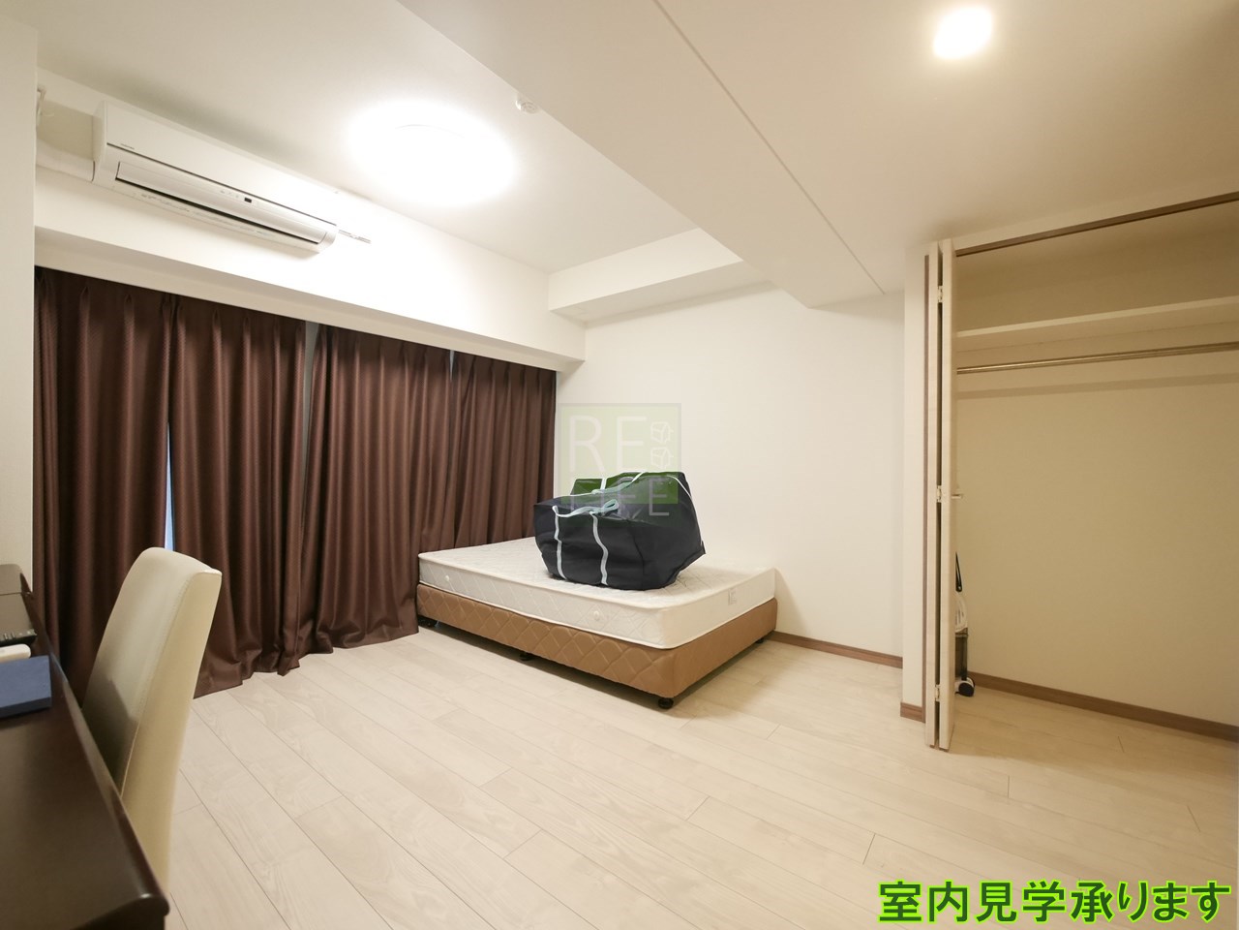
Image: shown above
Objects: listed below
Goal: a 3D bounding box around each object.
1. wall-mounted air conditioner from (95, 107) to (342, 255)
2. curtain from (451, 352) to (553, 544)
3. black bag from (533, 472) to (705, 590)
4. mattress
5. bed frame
[{"bbox_3d":[-1.635,-1.169,2.105,0.224,0.253,0.782,0,0,38],"label":"wall-mounted air conditioner"},{"bbox_3d":[-0.866,0.134,3.806,0.122,1.818,1.012,0,0,38],"label":"curtain"},{"bbox_3d":[-0.008,0.332,2.898,0.770,0.569,0.627,0,0,38],"label":"black bag"},{"bbox_3d":[-0.193,0.697,3.181,1.978,0.202,1.182,0,0,38],"label":"mattress"},{"bbox_3d":[-0.195,0.926,3.182,1.986,0.272,1.193,0,0,38],"label":"bed frame"}]

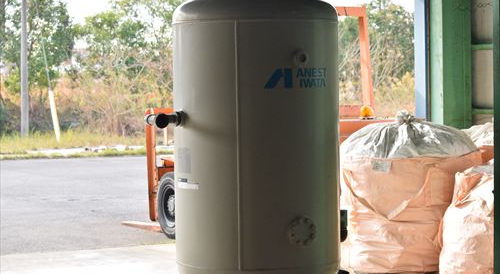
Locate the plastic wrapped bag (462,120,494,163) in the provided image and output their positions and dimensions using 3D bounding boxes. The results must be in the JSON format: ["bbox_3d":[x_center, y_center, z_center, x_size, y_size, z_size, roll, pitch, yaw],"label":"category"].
[{"bbox_3d":[2.275,0.429,10.295,1.120,1.240,1.120,-2,3,-33],"label":"plastic wrapped bag"}]

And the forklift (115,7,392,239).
[{"bbox_3d":[-0.127,-0.096,11.601,1.150,2.250,3.600,-2,3,-36],"label":"forklift"}]

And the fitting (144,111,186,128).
[{"bbox_3d":[-0.501,-0.101,6.750,0.205,0.105,0.190,-2,3,-30],"label":"fitting"}]

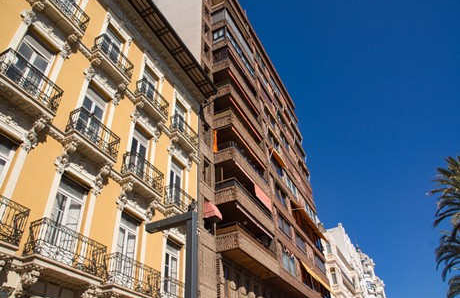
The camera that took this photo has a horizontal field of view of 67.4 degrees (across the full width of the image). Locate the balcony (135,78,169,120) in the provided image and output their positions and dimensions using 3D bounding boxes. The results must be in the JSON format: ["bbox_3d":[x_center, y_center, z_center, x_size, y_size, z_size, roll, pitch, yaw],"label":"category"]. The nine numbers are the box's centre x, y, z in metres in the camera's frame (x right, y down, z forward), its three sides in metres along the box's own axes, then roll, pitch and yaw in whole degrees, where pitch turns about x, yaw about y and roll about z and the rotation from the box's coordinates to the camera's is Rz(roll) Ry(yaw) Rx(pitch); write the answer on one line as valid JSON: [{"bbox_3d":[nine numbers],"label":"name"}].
[{"bbox_3d":[-3.843,-2.401,17.250,0.449,1.054,2.030,-20,-41,19],"label":"balcony"}]

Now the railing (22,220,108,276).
[{"bbox_3d":[-4.591,2.965,9.784,0.541,1.028,2.351,-20,-41,19],"label":"railing"}]

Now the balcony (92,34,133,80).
[{"bbox_3d":[-5.134,-3.902,15.228,0.449,1.054,2.030,-20,-41,19],"label":"balcony"}]

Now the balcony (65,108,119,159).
[{"bbox_3d":[-4.872,-0.398,12.459,0.463,1.037,2.044,-20,-41,19],"label":"balcony"}]

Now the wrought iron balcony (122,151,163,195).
[{"bbox_3d":[-3.580,1.103,14.482,0.463,1.037,2.044,-20,-41,19],"label":"wrought iron balcony"}]

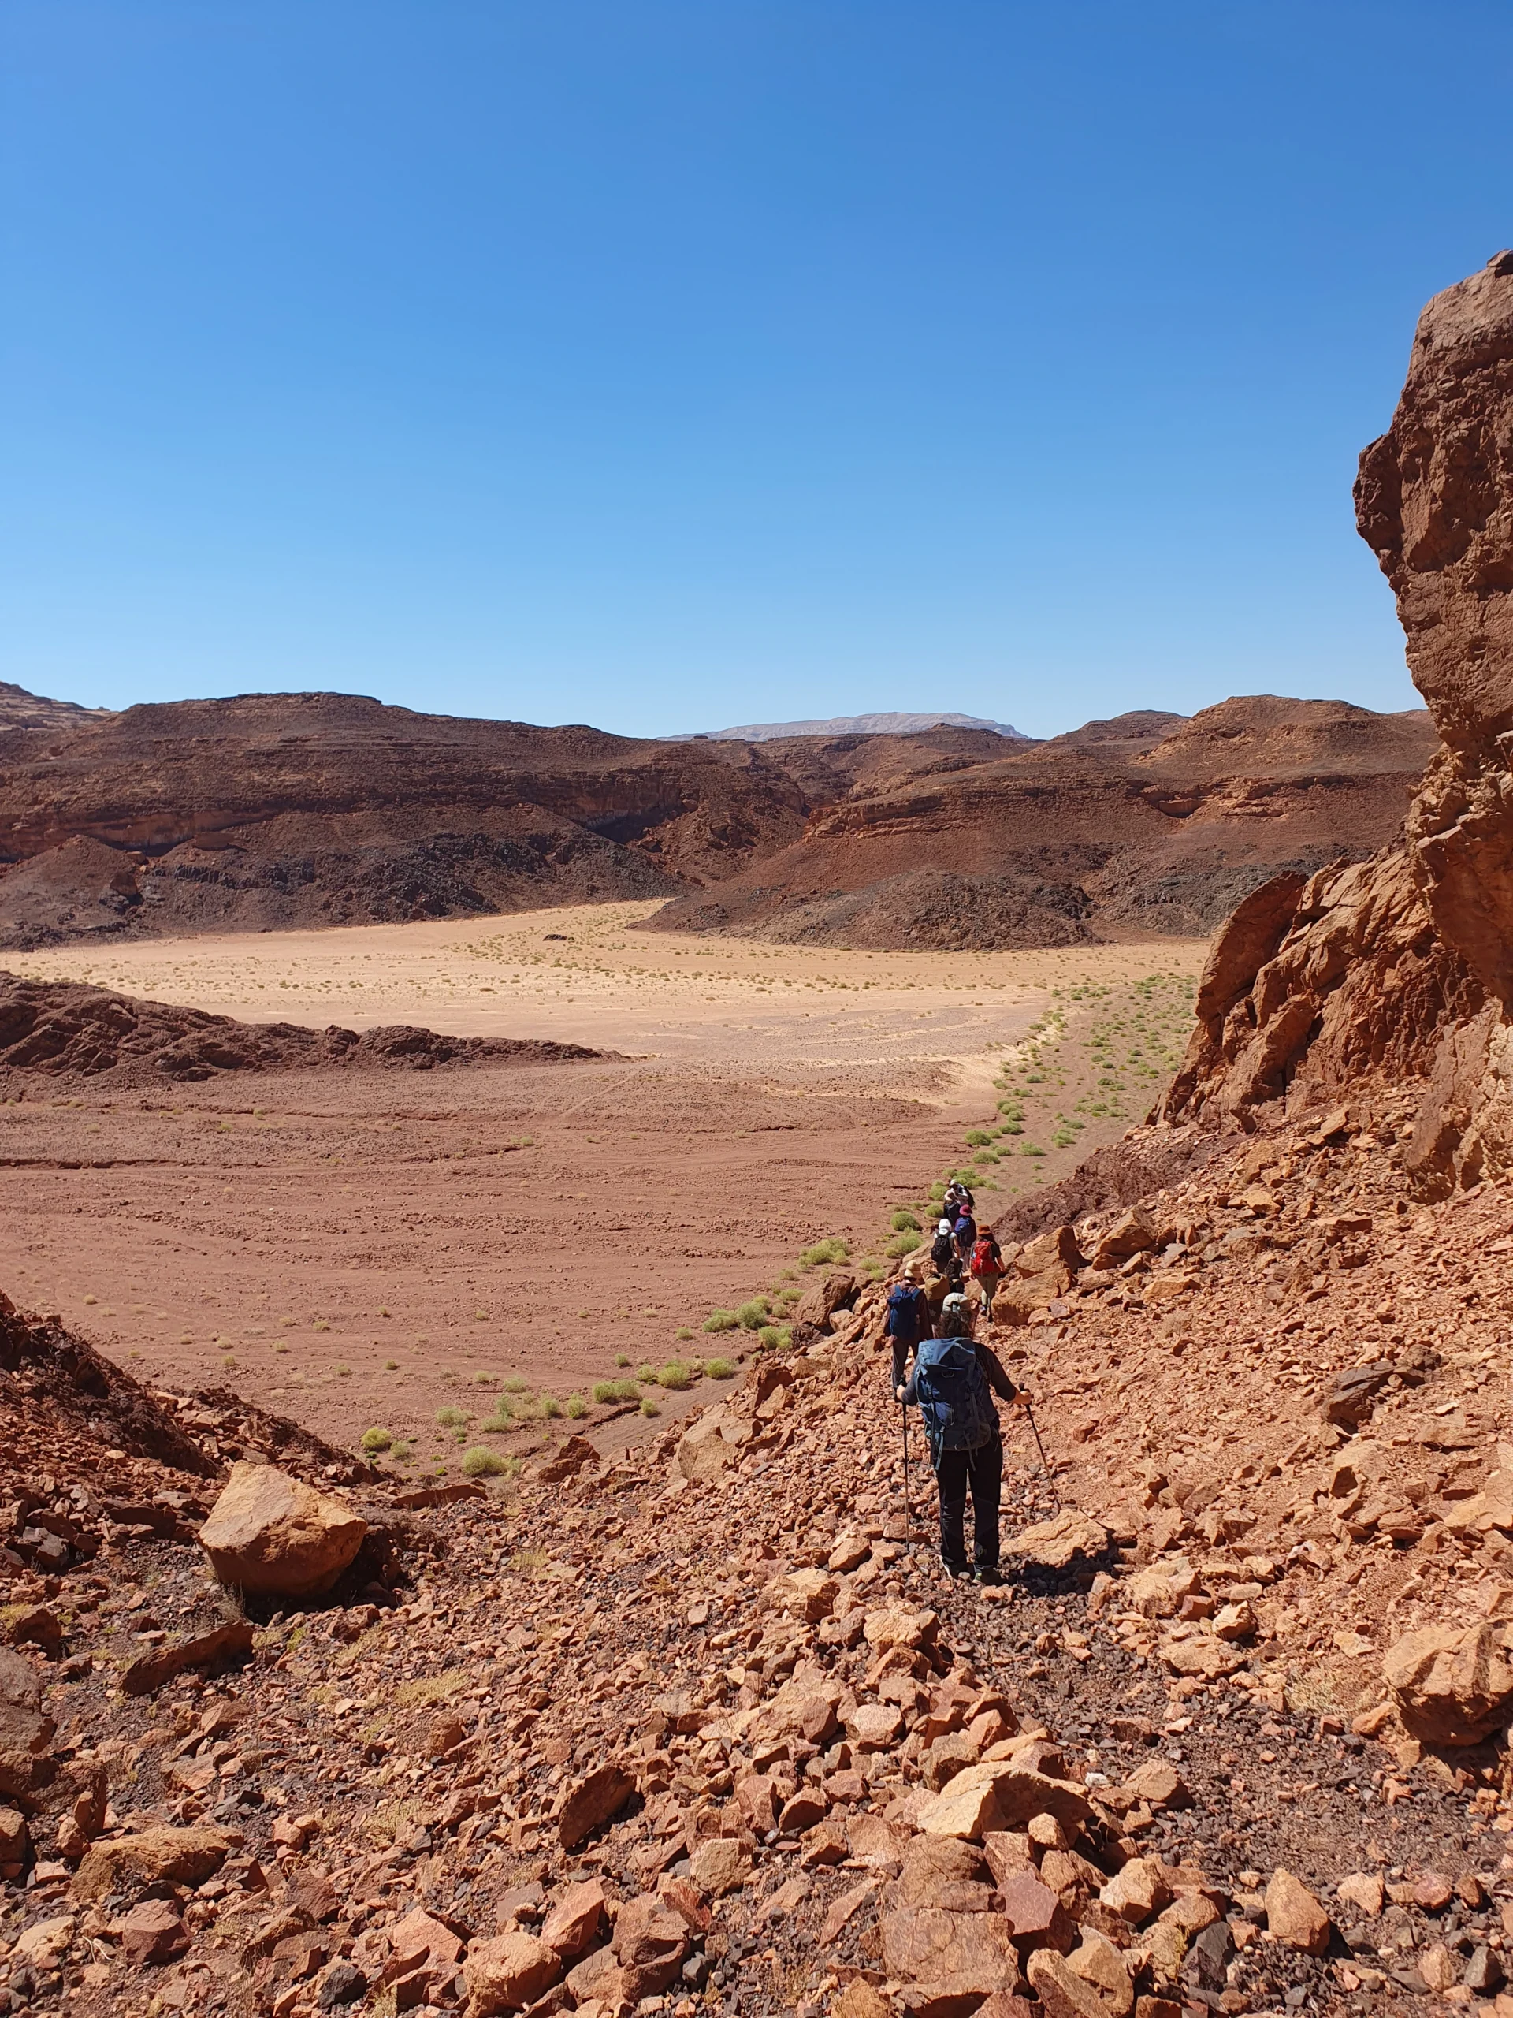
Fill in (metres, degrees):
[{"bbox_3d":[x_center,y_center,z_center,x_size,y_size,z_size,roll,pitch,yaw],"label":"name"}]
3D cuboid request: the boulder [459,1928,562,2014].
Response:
[{"bbox_3d":[-0.768,3.019,4.750,0.310,0.210,0.250,-2,5,-20],"label":"boulder"}]

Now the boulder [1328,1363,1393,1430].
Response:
[{"bbox_3d":[3.425,2.195,8.600,0.380,0.310,0.300,0,5,2],"label":"boulder"}]

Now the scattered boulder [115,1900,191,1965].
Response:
[{"bbox_3d":[-2.312,3.533,5.800,0.280,0.200,0.220,-3,6,-33],"label":"scattered boulder"}]

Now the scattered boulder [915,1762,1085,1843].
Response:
[{"bbox_3d":[0.722,2.309,4.409,0.450,0.170,0.240,1,5,10],"label":"scattered boulder"}]

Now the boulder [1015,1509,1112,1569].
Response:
[{"bbox_3d":[1.832,3.212,9.151,0.540,0.220,0.380,2,5,20],"label":"boulder"}]

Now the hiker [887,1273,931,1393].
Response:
[{"bbox_3d":[1.980,4.215,19.621,0.580,1.720,0.480,1,5,6],"label":"hiker"}]

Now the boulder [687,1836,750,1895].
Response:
[{"bbox_3d":[-0.100,2.323,4.109,0.160,0.130,0.130,0,5,0],"label":"boulder"}]

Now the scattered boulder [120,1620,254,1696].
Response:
[{"bbox_3d":[-3.825,4.360,10.200,0.880,0.340,0.400,-4,6,-39],"label":"scattered boulder"}]

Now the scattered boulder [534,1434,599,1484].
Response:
[{"bbox_3d":[-2.361,5.650,19.000,0.780,0.591,0.585,-2,5,-17],"label":"scattered boulder"}]

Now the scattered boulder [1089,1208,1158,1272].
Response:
[{"bbox_3d":[6.687,4.213,27.650,1.150,0.900,0.850,-1,5,-15],"label":"scattered boulder"}]

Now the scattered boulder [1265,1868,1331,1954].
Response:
[{"bbox_3d":[1.340,2.225,3.749,0.150,0.160,0.150,1,5,15],"label":"scattered boulder"}]

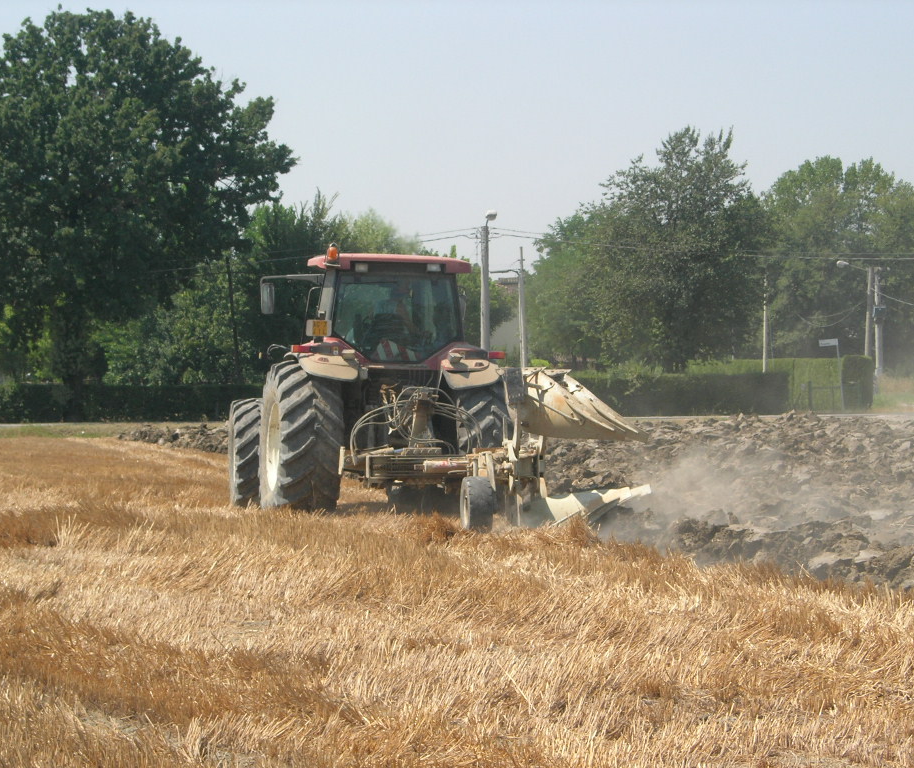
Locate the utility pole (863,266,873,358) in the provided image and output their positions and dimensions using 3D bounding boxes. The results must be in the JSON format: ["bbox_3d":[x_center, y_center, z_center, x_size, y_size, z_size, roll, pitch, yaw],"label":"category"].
[{"bbox_3d":[20.287,-2.321,165.000,0.320,6.958,0.300,0,0,0],"label":"utility pole"}]

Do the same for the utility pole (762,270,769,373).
[{"bbox_3d":[11.721,-1.562,127.000,0.220,5.653,0.220,0,0,0],"label":"utility pole"}]

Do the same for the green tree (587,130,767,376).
[{"bbox_3d":[8.133,-4.180,125.000,7.000,10.899,6.800,0,0,0],"label":"green tree"}]

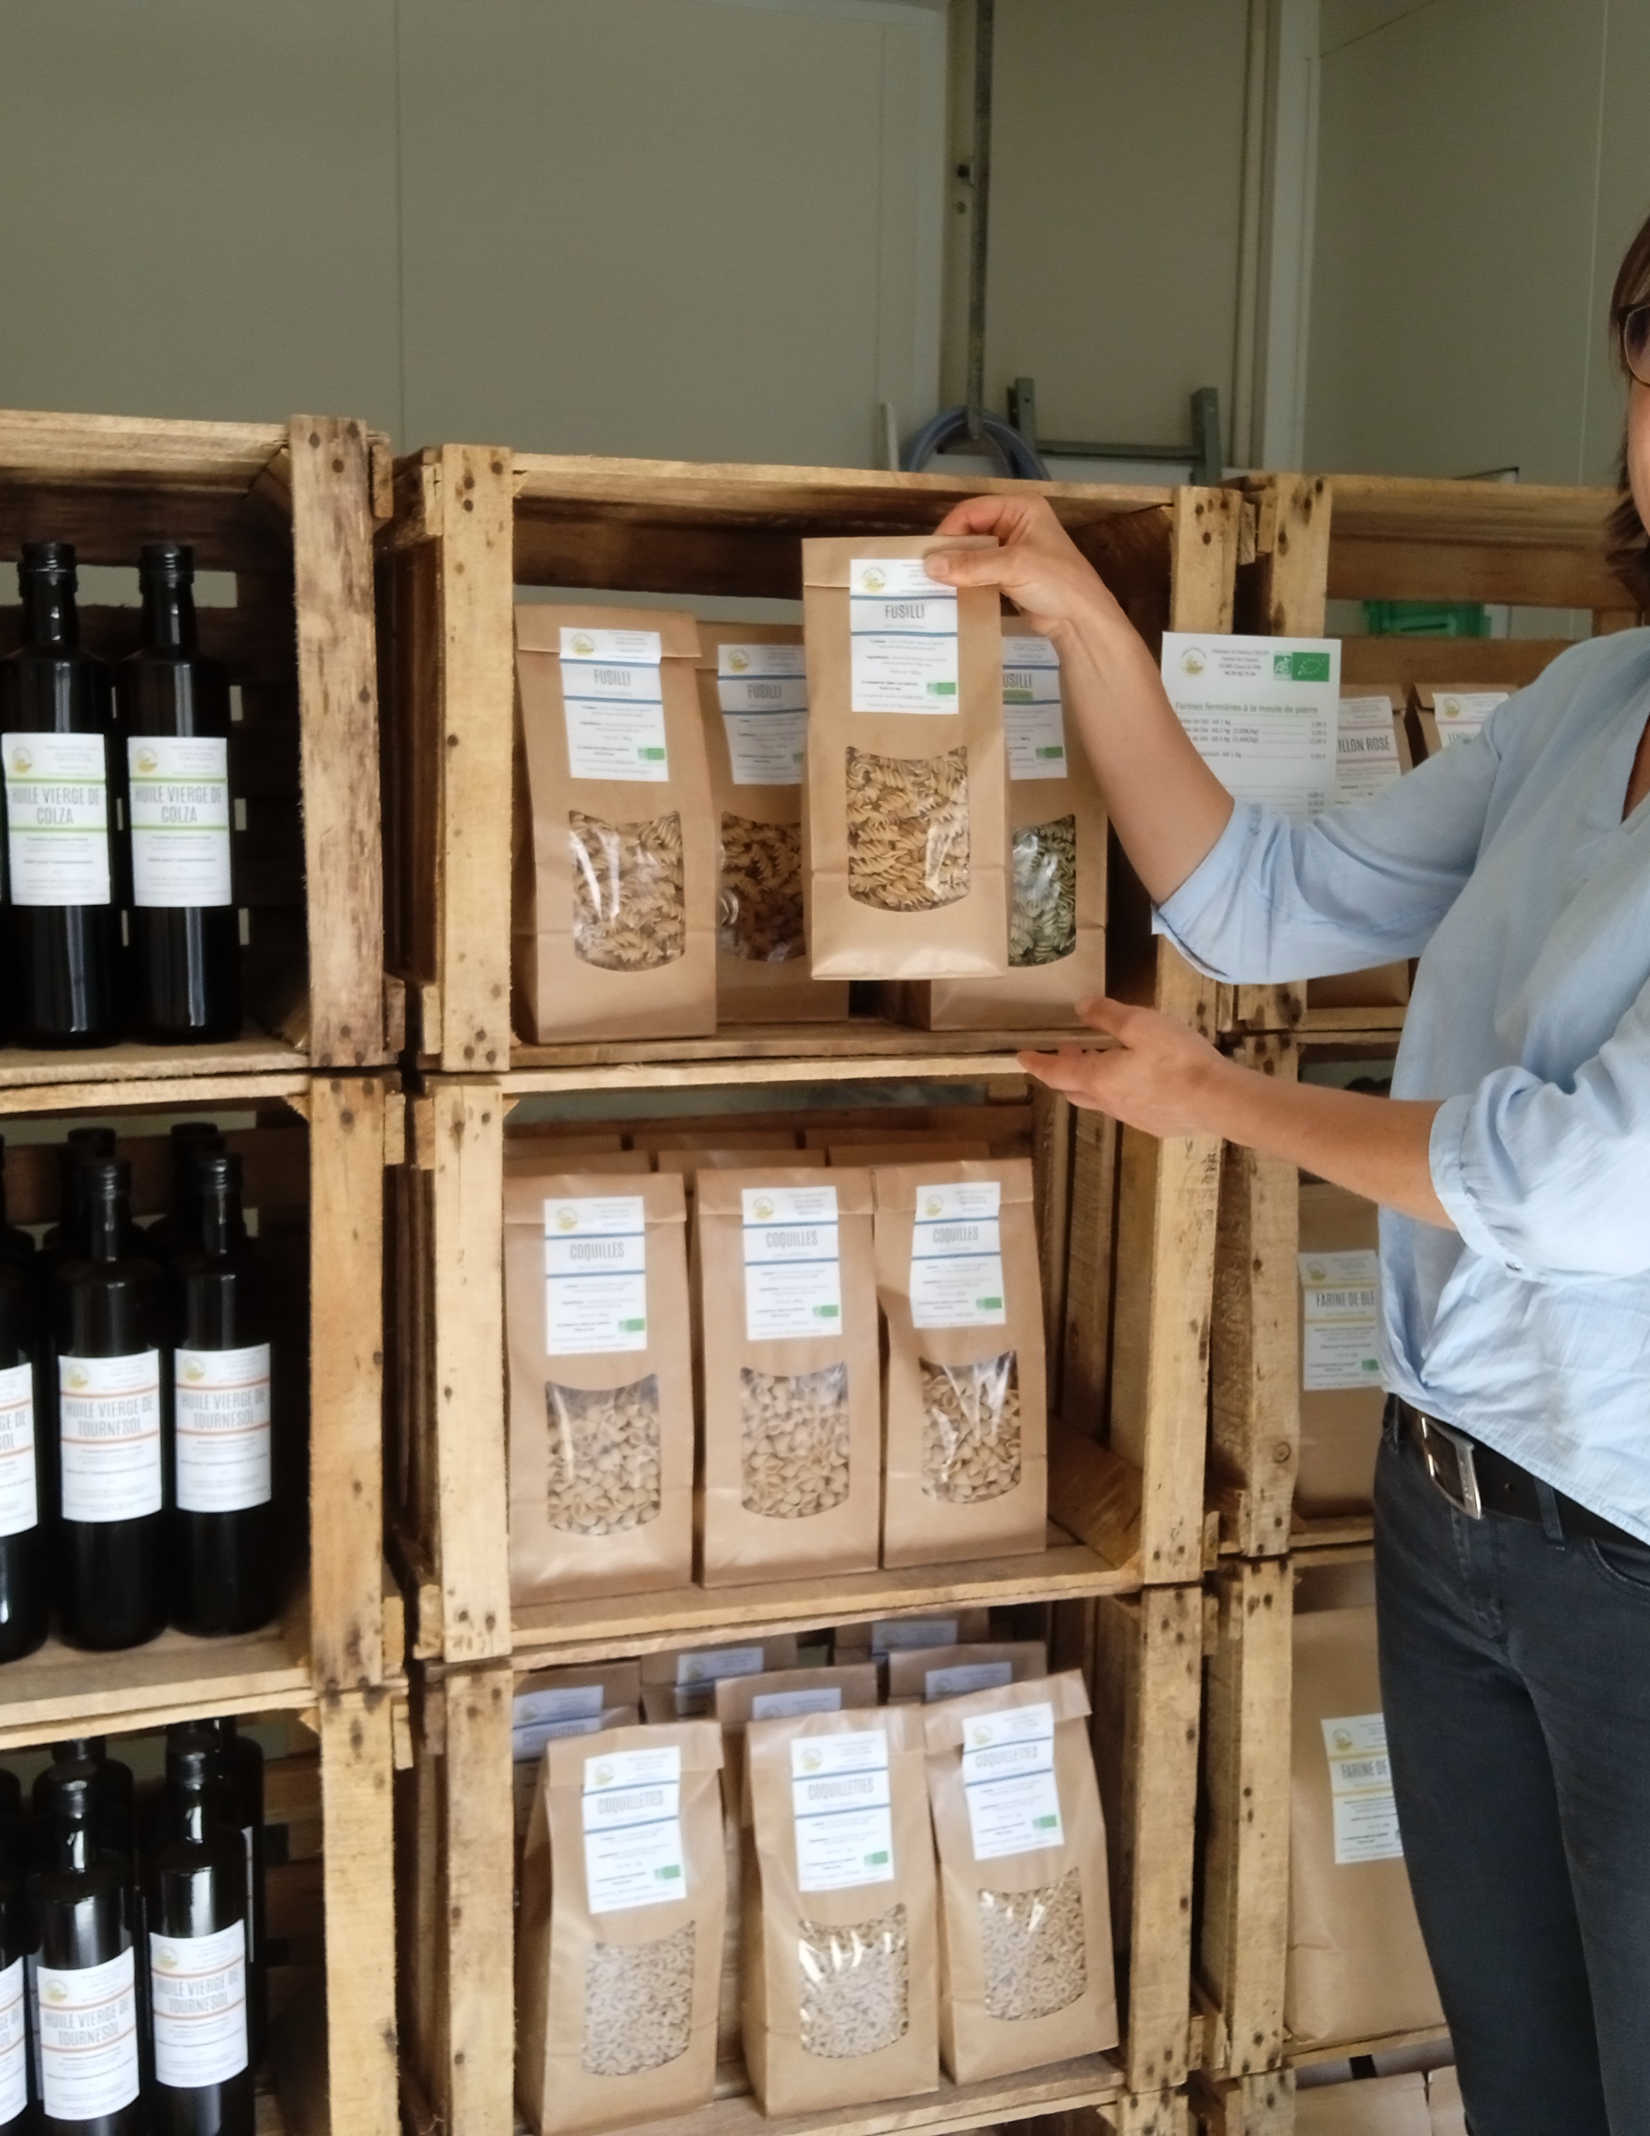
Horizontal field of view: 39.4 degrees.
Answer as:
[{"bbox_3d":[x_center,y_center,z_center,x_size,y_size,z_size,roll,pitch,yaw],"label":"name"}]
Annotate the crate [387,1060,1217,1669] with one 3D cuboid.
[{"bbox_3d":[-0.031,0.157,1.594,0.530,0.362,0.296,-2,9,-18],"label":"crate"}]

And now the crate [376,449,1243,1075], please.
[{"bbox_3d":[-0.027,-0.206,1.565,0.530,0.362,0.296,-2,9,-18],"label":"crate"}]

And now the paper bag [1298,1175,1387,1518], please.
[{"bbox_3d":[0.369,0.194,1.705,0.120,0.238,0.075,-1,9,-16],"label":"paper bag"}]

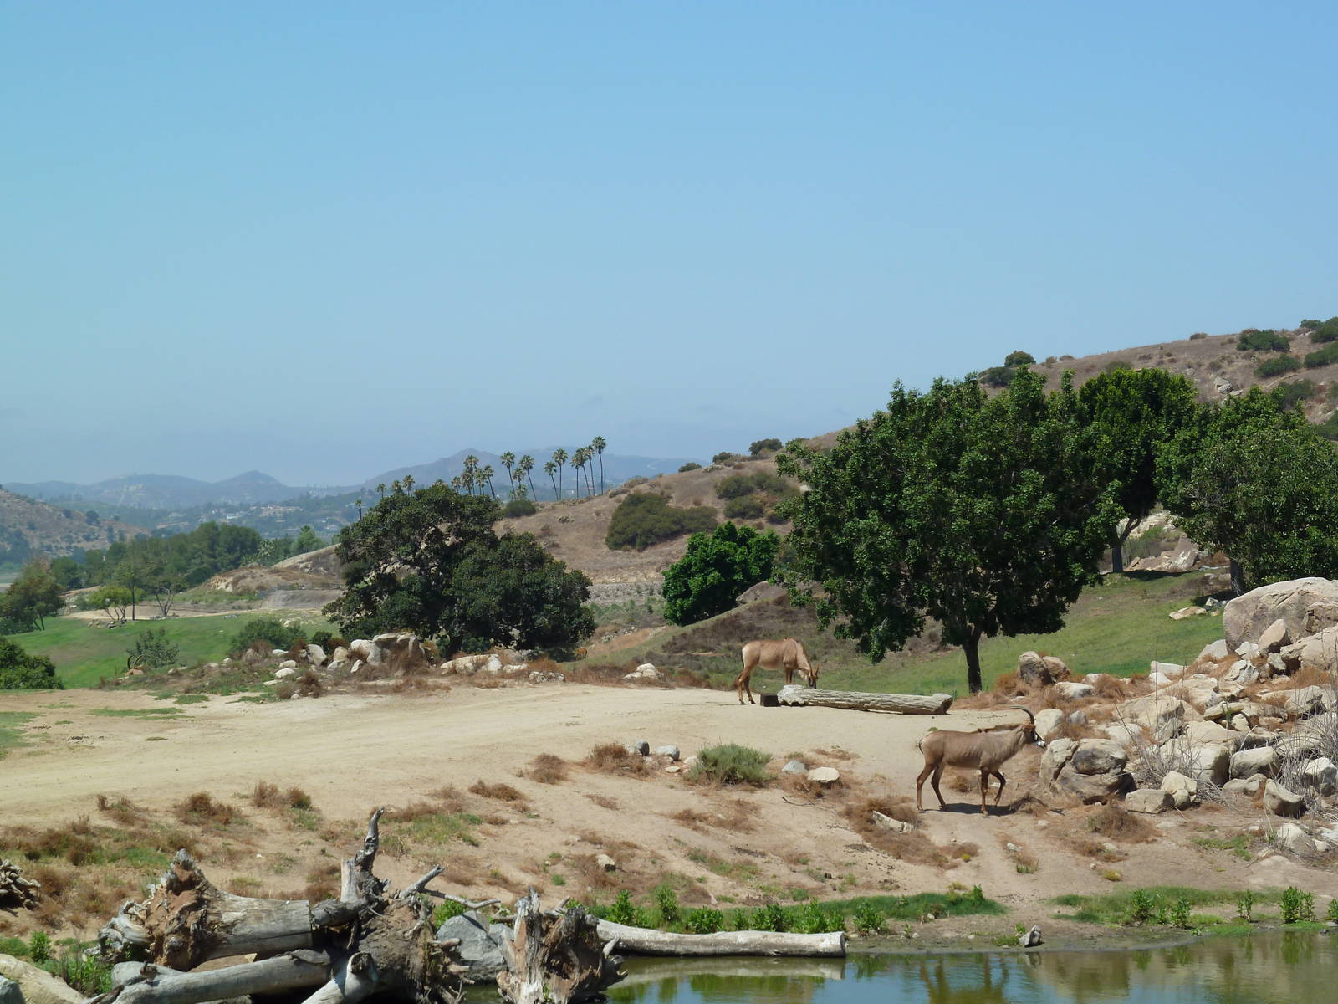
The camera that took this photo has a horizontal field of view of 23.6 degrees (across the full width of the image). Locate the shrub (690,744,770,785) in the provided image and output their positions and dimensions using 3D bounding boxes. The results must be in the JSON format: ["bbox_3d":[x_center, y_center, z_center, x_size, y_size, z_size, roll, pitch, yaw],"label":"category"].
[{"bbox_3d":[1.079,4.629,56.600,1.390,0.720,1.250,0,0,0],"label":"shrub"}]

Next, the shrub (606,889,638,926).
[{"bbox_3d":[-0.616,5.380,42.500,0.415,0.499,0.395,0,0,0],"label":"shrub"}]

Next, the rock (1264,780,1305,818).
[{"bbox_3d":[10.067,4.858,52.500,0.684,0.633,0.616,0,0,0],"label":"rock"}]

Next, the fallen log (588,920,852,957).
[{"bbox_3d":[0.623,5.856,43.000,3.500,0.480,0.420,0,0,0],"label":"fallen log"}]

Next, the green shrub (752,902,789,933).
[{"bbox_3d":[1.387,5.700,43.900,0.500,0.470,0.480,0,0,0],"label":"green shrub"}]

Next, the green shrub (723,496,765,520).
[{"bbox_3d":[6.142,0.466,260.000,3.400,1.900,3.000,0,0,0],"label":"green shrub"}]

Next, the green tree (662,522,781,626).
[{"bbox_3d":[1.810,2.616,110.000,4.086,3.835,4.000,0,0,0],"label":"green tree"}]

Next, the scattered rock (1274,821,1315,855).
[{"bbox_3d":[9.173,4.931,47.000,0.597,0.505,0.500,0,0,0],"label":"scattered rock"}]

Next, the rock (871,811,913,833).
[{"bbox_3d":[3.352,4.816,48.300,0.645,0.330,0.400,0,0,0],"label":"rock"}]

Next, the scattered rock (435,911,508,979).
[{"bbox_3d":[-2.523,5.712,41.300,1.000,0.890,0.800,0,0,0],"label":"scattered rock"}]

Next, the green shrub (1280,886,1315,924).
[{"bbox_3d":[8.472,5.439,43.300,0.451,0.508,0.400,0,0,0],"label":"green shrub"}]

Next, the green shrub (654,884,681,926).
[{"bbox_3d":[-0.022,5.590,44.500,0.380,0.580,0.380,0,0,0],"label":"green shrub"}]

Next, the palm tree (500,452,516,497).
[{"bbox_3d":[-30.107,-4.873,600.000,2.932,8.827,2.932,0,0,0],"label":"palm tree"}]

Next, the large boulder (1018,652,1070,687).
[{"bbox_3d":[7.417,3.310,63.500,1.035,0.683,0.800,0,0,0],"label":"large boulder"}]

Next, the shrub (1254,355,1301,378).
[{"bbox_3d":[43.653,-9.667,230.000,3.300,1.600,3.000,0,0,0],"label":"shrub"}]

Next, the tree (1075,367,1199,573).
[{"bbox_3d":[15.344,-1.009,105.000,4.600,6.800,4.500,0,0,0],"label":"tree"}]

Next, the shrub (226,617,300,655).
[{"bbox_3d":[-11.334,3.783,90.000,2.050,1.200,1.800,0,0,0],"label":"shrub"}]

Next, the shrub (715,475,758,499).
[{"bbox_3d":[5.464,-1.186,260.000,3.389,1.948,3.050,0,0,0],"label":"shrub"}]

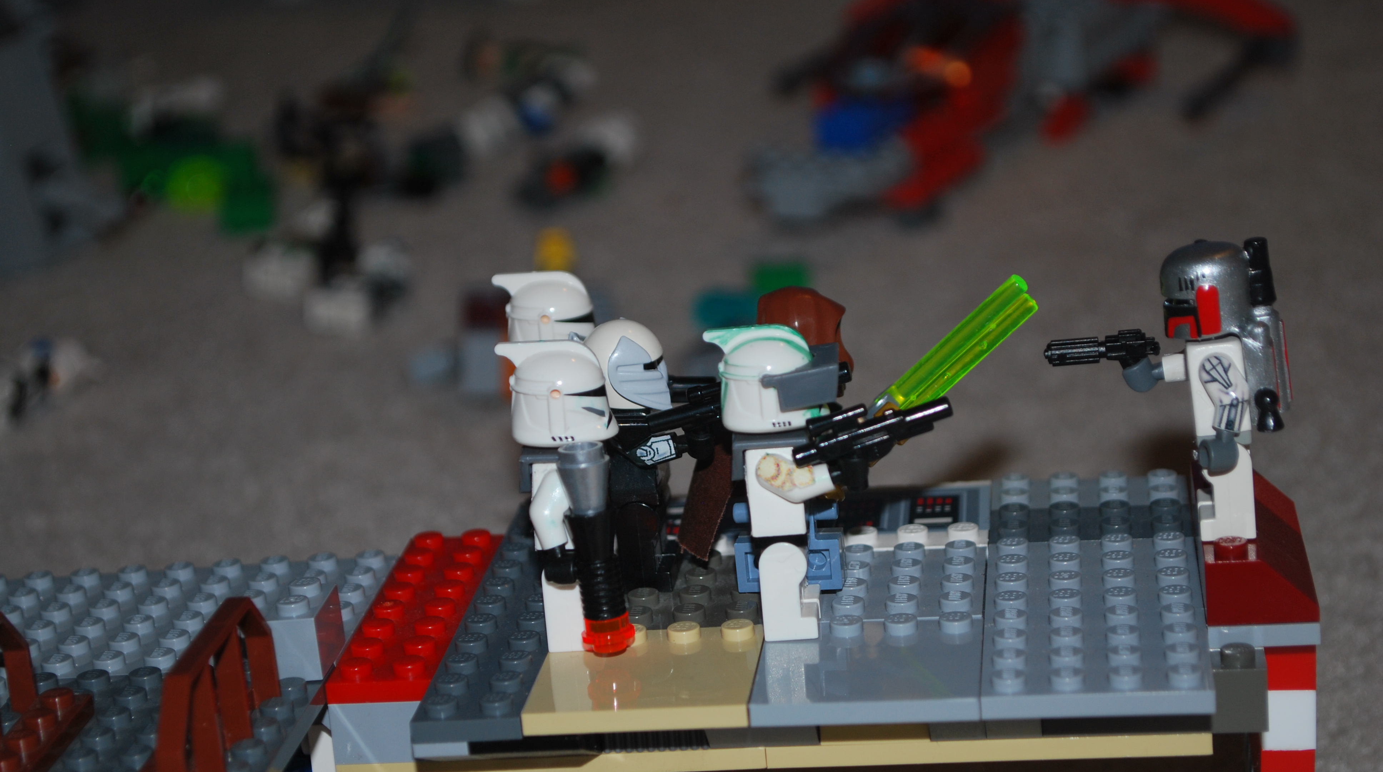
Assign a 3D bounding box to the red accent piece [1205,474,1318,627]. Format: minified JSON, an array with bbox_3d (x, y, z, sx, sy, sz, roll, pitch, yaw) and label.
[{"bbox_3d":[0.084,0.022,0.474,0.016,0.011,0.048,-2,16,7],"label":"red accent piece"}]

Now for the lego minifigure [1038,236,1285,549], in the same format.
[{"bbox_3d":[0.070,0.000,0.461,0.035,0.044,0.024,-2,16,7],"label":"lego minifigure"}]

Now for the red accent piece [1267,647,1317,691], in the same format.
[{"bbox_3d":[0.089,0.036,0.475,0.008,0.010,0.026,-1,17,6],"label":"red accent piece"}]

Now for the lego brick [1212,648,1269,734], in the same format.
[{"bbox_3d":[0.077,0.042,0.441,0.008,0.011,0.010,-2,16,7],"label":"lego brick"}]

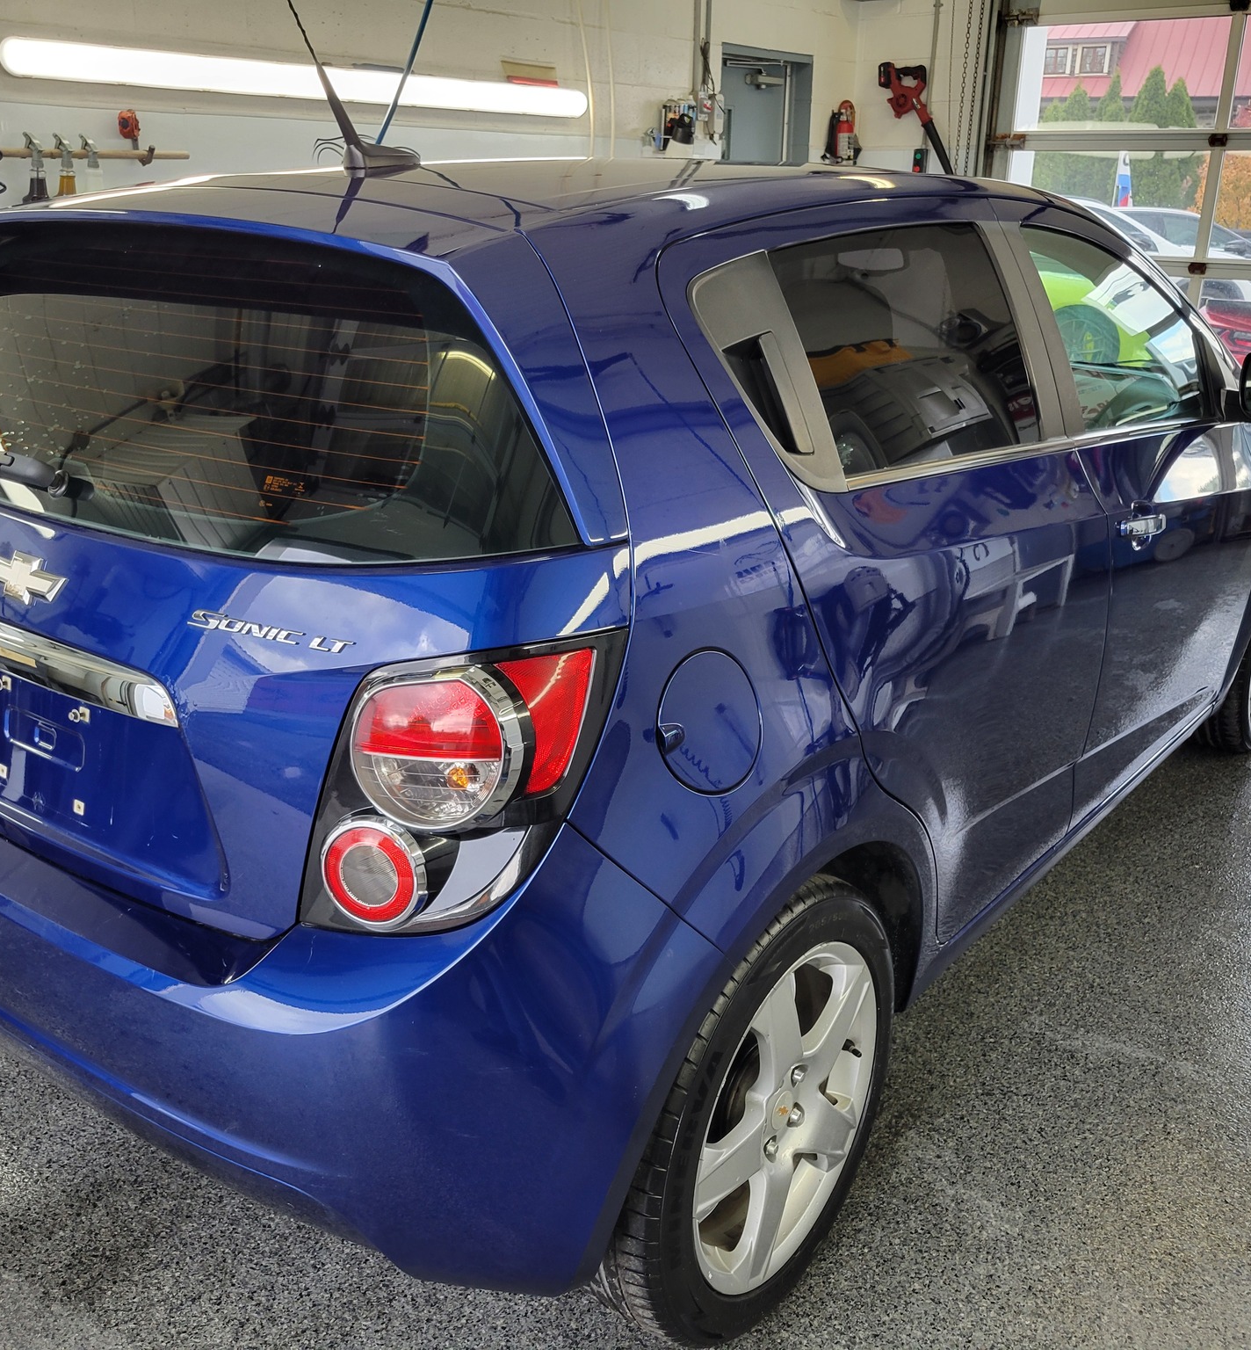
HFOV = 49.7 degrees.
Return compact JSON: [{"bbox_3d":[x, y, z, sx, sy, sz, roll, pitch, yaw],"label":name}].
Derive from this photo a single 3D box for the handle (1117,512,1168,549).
[{"bbox_3d":[0.934,-0.260,2.438,0.050,0.050,0.215,16,25,35],"label":"handle"}]

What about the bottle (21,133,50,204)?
[{"bbox_3d":[-1.629,-1.340,3.766,0.110,0.305,0.095,16,25,35],"label":"bottle"}]

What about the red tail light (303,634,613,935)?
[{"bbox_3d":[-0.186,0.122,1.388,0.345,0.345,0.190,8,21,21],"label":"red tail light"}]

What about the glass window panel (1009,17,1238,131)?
[{"bbox_3d":[2.289,-2.780,6.281,0.959,0.466,0.030,14,24,34],"label":"glass window panel"}]

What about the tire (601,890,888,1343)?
[{"bbox_3d":[0.139,0.553,1.829,0.210,0.632,0.637,16,25,35],"label":"tire"}]

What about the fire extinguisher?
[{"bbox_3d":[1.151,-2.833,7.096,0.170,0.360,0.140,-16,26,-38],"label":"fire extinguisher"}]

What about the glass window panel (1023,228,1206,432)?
[{"bbox_3d":[0.961,-0.661,2.568,0.050,0.395,0.850,-7,11,40],"label":"glass window panel"}]

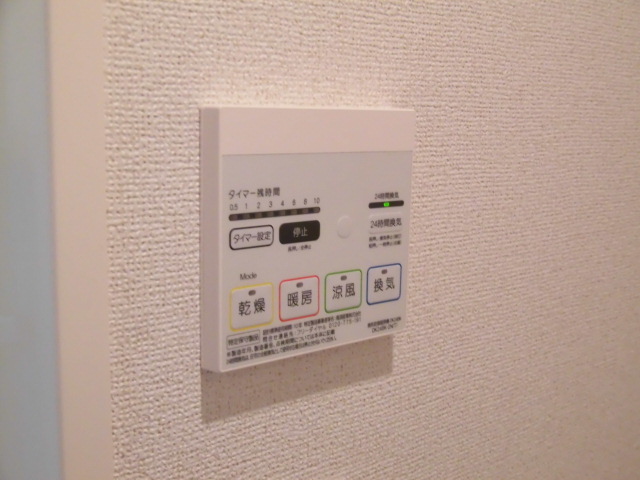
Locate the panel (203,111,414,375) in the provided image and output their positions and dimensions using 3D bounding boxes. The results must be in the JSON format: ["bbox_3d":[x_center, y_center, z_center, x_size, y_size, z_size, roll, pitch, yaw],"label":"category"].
[{"bbox_3d":[-0.003,-0.005,0.472,0.129,0.120,0.015,-7,11,-44],"label":"panel"}]

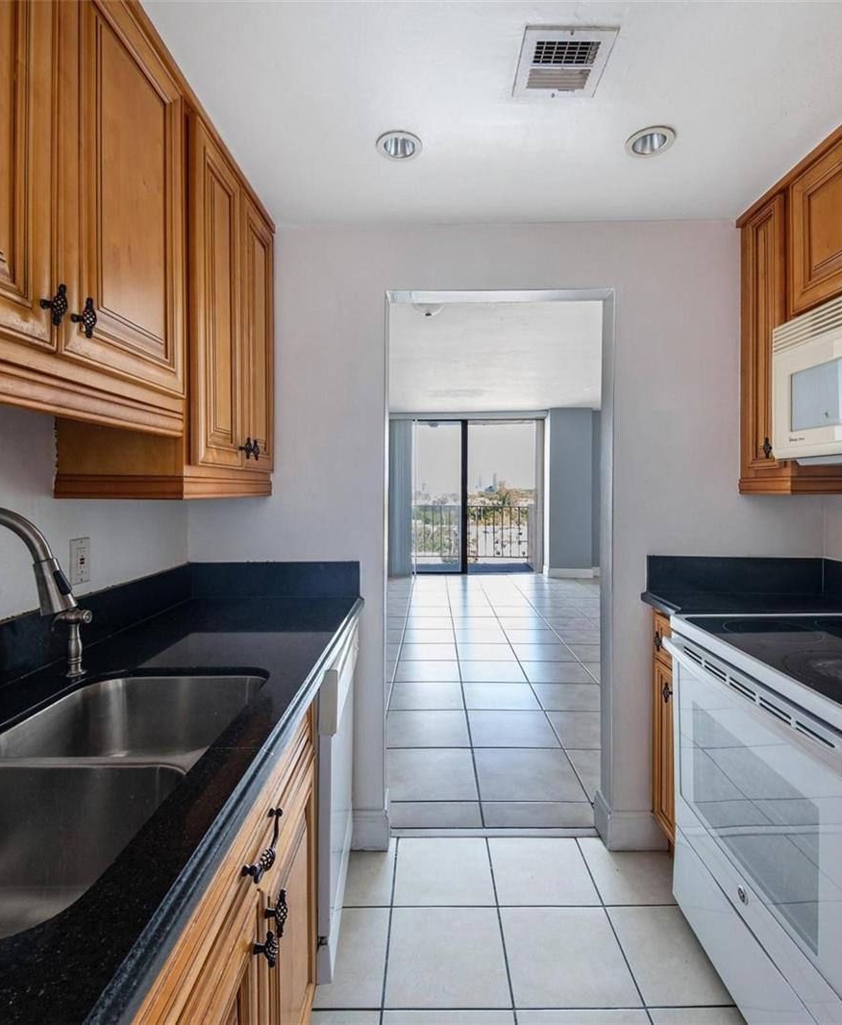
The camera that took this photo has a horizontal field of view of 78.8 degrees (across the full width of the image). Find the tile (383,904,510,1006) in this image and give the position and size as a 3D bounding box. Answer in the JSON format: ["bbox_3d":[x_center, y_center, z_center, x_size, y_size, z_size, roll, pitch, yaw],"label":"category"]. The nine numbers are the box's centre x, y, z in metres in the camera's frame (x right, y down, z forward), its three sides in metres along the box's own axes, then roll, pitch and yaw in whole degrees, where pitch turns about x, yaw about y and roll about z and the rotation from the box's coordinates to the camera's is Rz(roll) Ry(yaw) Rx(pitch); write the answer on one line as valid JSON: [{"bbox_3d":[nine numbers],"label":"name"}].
[{"bbox_3d":[0.073,1.270,1.473,0.340,0.012,0.321,0,3,1],"label":"tile"}]

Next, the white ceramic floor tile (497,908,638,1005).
[{"bbox_3d":[0.413,1.272,1.477,0.341,0.012,0.322,0,3,1],"label":"white ceramic floor tile"}]

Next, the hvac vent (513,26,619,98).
[{"bbox_3d":[0.324,-1.035,1.179,0.198,0.015,0.195,0,2,1],"label":"hvac vent"}]

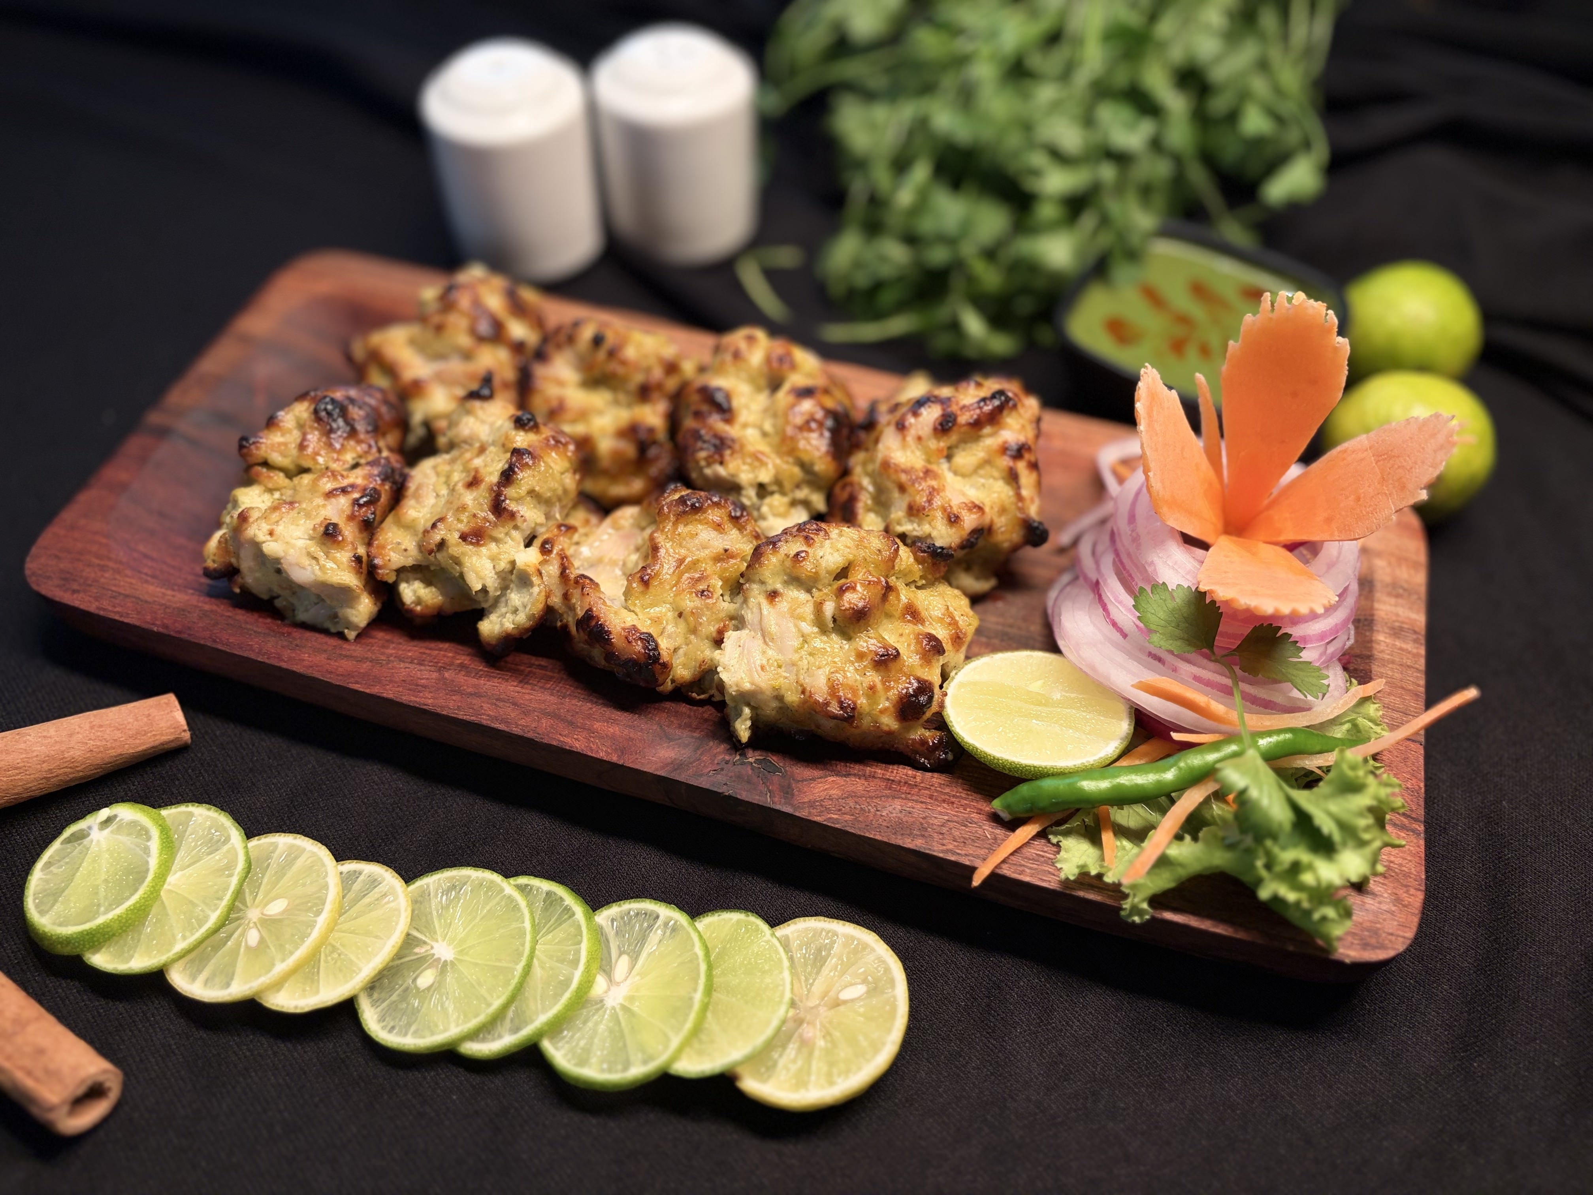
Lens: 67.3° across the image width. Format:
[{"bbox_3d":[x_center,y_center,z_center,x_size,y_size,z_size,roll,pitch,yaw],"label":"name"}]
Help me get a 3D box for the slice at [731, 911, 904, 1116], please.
[{"bbox_3d":[0.003,0.094,0.274,0.043,0.004,0.043,1,54,2],"label":"slice"}]

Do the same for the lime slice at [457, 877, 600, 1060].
[{"bbox_3d":[-0.060,0.076,0.249,0.039,0.005,0.039,-9,48,13],"label":"lime slice"}]

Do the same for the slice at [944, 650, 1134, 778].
[{"bbox_3d":[0.055,0.030,0.274,0.043,0.015,0.038,16,40,24],"label":"slice"}]

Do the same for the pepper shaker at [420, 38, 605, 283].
[{"bbox_3d":[-0.091,-0.142,0.386,0.051,0.068,0.051,1,52,0],"label":"pepper shaker"}]

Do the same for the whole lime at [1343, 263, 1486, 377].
[{"bbox_3d":[0.193,-0.083,0.383,0.046,0.045,0.046,9,55,5],"label":"whole lime"}]

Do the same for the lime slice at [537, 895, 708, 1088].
[{"bbox_3d":[-0.040,0.090,0.274,0.042,0.004,0.042,-2,53,6],"label":"lime slice"}]

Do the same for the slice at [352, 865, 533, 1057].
[{"bbox_3d":[-0.082,0.083,0.278,0.042,0.004,0.042,-2,53,6],"label":"slice"}]

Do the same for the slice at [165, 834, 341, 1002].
[{"bbox_3d":[-0.117,0.068,0.257,0.039,0.004,0.039,-7,46,11],"label":"slice"}]

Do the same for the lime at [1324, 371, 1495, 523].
[{"bbox_3d":[0.180,-0.044,0.354,0.047,0.045,0.046,9,55,5],"label":"lime"}]

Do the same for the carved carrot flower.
[{"bbox_3d":[0.113,-0.028,0.279,0.071,0.050,0.070,1,52,0],"label":"carved carrot flower"}]

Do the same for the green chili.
[{"bbox_3d":[0.090,0.039,0.282,0.089,0.011,0.011,-10,55,0],"label":"green chili"}]

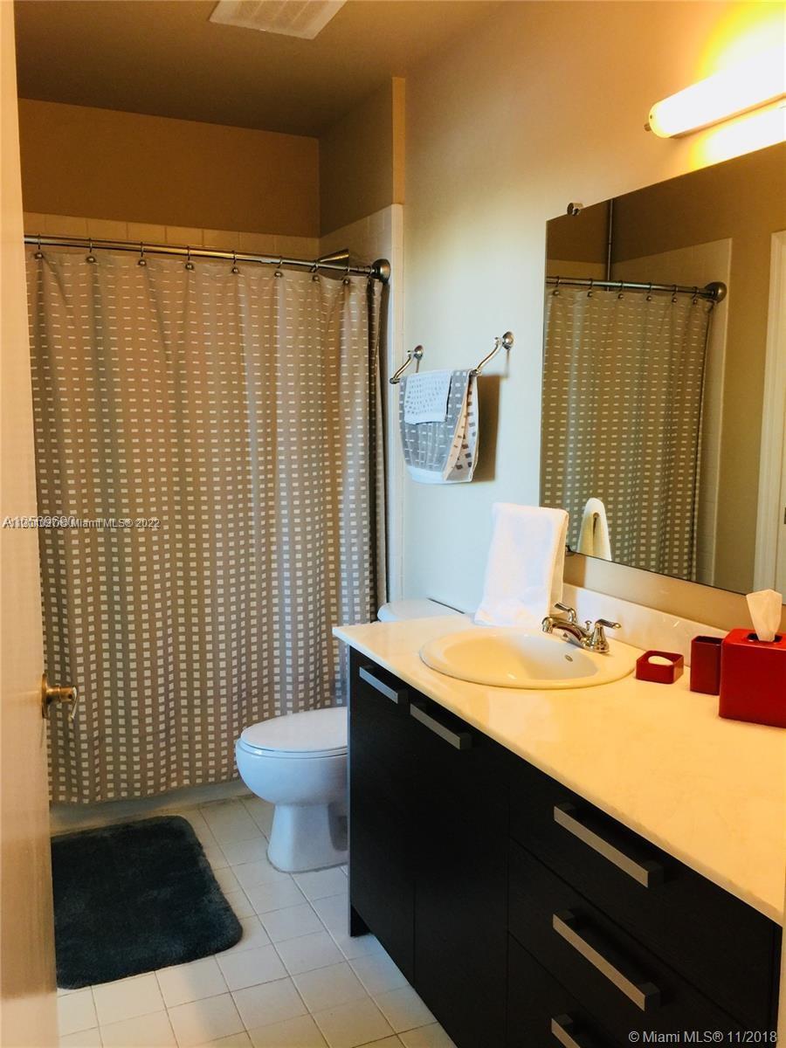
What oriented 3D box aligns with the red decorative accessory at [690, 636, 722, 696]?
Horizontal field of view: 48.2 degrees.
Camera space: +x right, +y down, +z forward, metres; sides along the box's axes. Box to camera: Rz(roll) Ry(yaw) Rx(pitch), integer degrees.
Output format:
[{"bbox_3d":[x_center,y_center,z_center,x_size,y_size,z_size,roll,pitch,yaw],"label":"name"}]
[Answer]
[{"bbox_3d":[0.652,0.289,1.798,0.065,0.104,0.063,5,9,30],"label":"red decorative accessory"}]

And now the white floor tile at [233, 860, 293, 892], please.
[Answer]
[{"bbox_3d":[-0.408,1.087,2.731,0.150,0.010,0.150,-3,7,-24],"label":"white floor tile"}]

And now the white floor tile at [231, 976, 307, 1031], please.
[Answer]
[{"bbox_3d":[-0.297,1.160,2.118,0.150,0.010,0.146,-3,8,-25],"label":"white floor tile"}]

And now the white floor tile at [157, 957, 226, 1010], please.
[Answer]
[{"bbox_3d":[-0.500,1.149,2.191,0.150,0.010,0.150,-3,7,-24],"label":"white floor tile"}]

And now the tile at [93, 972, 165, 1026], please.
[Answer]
[{"bbox_3d":[-0.639,1.158,2.125,0.150,0.010,0.146,-3,8,-25],"label":"tile"}]

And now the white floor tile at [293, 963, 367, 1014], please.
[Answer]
[{"bbox_3d":[-0.158,1.152,2.182,0.150,0.010,0.146,-3,8,-25],"label":"white floor tile"}]

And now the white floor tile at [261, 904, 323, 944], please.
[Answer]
[{"bbox_3d":[-0.282,1.120,2.455,0.150,0.010,0.150,-3,7,-24],"label":"white floor tile"}]

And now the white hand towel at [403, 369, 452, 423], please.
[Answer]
[{"bbox_3d":[0.120,-0.406,2.825,0.045,0.164,0.319,-3,8,-25],"label":"white hand towel"}]

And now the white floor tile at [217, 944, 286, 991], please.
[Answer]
[{"bbox_3d":[-0.360,1.142,2.252,0.150,0.010,0.146,-3,8,-25],"label":"white floor tile"}]

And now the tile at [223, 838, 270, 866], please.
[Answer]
[{"bbox_3d":[-0.471,1.070,2.869,0.150,0.010,0.150,-3,7,-24],"label":"tile"}]

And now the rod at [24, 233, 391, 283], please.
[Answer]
[{"bbox_3d":[-0.713,-0.917,2.975,1.515,0.085,0.085,-3,7,-24],"label":"rod"}]

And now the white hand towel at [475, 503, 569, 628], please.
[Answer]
[{"bbox_3d":[0.354,0.105,2.397,0.191,0.319,0.123,4,8,29],"label":"white hand towel"}]

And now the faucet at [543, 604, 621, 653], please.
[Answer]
[{"bbox_3d":[0.416,0.249,2.069,0.165,0.080,0.250,-3,7,-24],"label":"faucet"}]

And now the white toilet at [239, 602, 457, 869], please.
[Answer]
[{"bbox_3d":[-0.142,0.684,2.874,0.757,0.755,0.445,-3,8,-25],"label":"white toilet"}]

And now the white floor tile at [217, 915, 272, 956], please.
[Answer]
[{"bbox_3d":[-0.422,1.125,2.386,0.150,0.010,0.146,-3,8,-25],"label":"white floor tile"}]

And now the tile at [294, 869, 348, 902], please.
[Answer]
[{"bbox_3d":[-0.205,1.091,2.648,0.150,0.010,0.146,-3,8,-25],"label":"tile"}]

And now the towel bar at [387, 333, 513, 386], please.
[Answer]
[{"bbox_3d":[0.170,-0.542,2.891,0.118,0.140,0.660,-3,7,-24],"label":"towel bar"}]

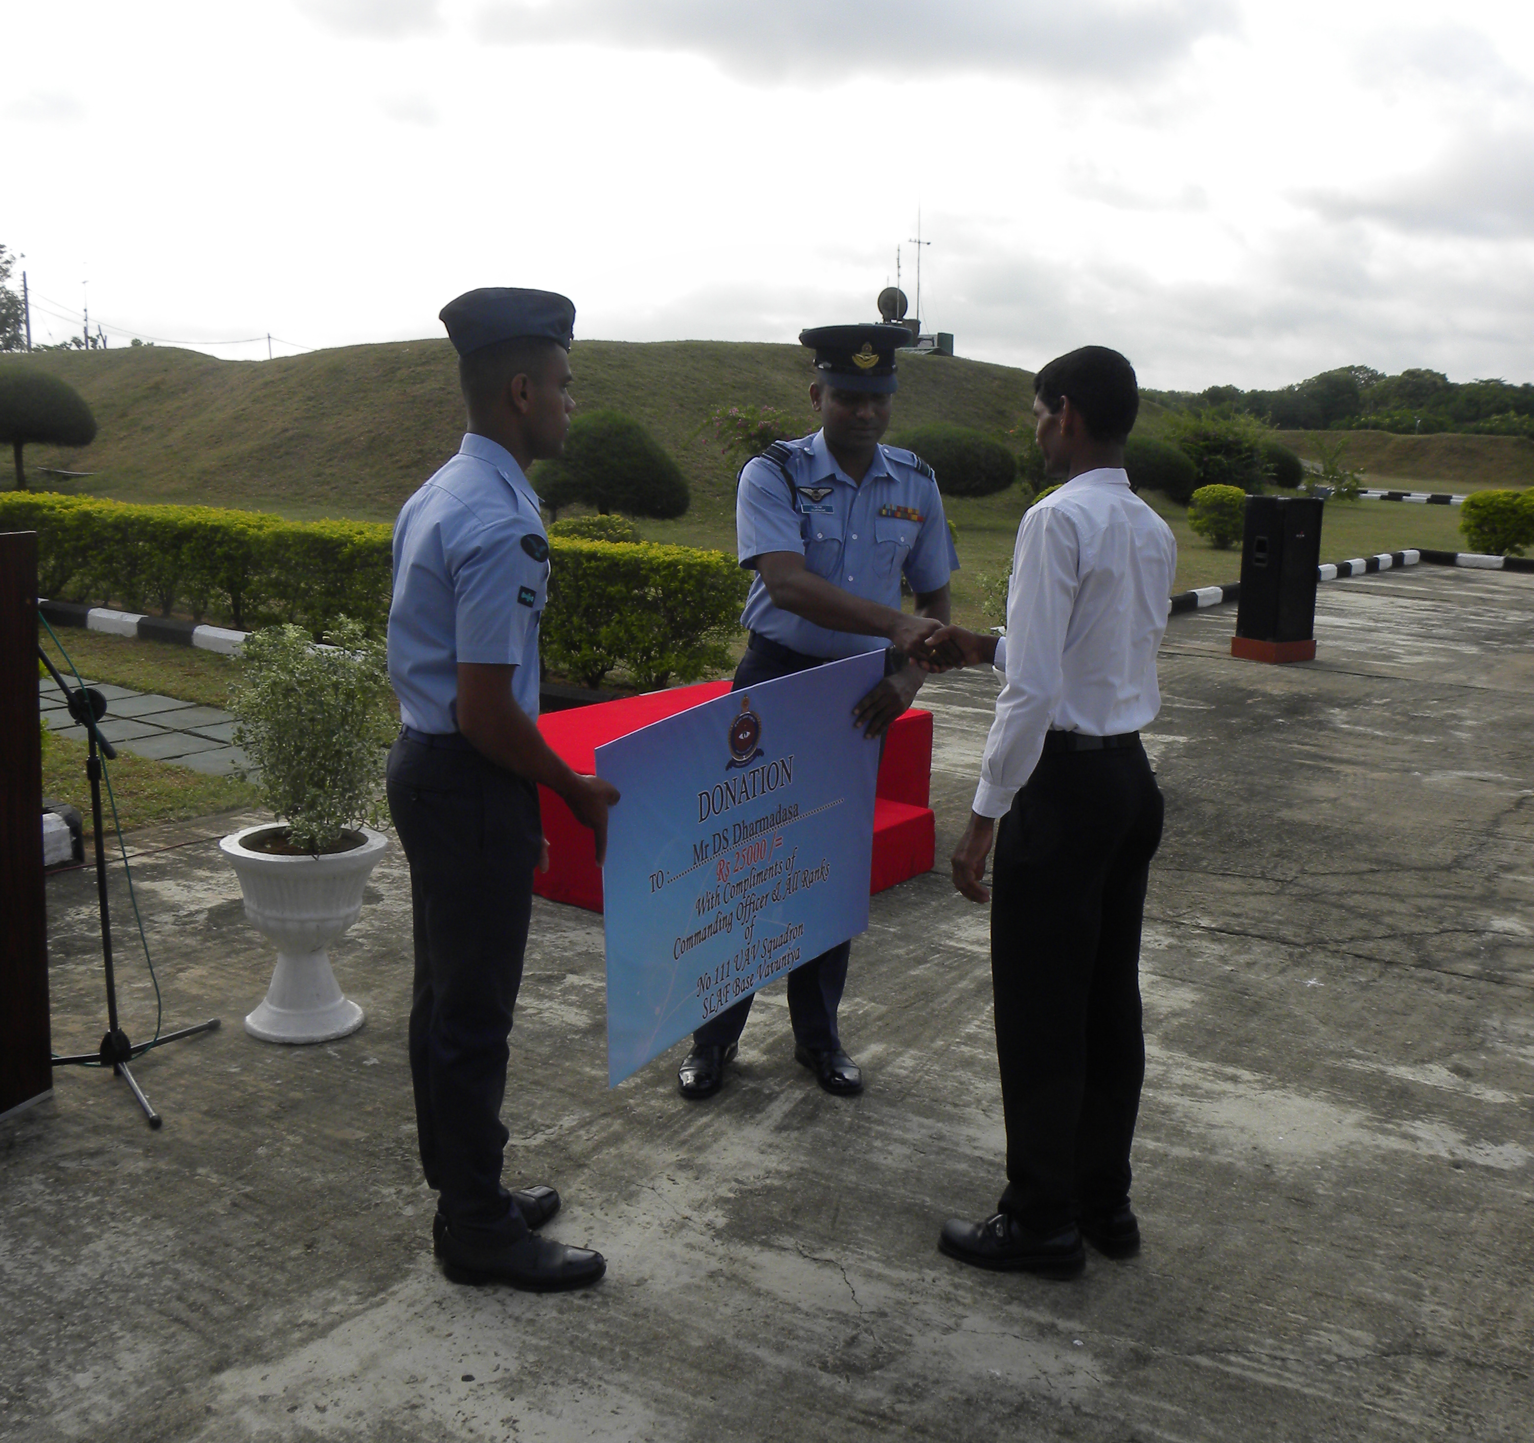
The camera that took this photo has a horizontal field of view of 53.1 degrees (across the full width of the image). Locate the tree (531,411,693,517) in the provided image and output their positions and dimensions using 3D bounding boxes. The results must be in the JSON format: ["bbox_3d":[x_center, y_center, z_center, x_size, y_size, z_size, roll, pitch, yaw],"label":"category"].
[{"bbox_3d":[-1.895,-2.983,18.500,1.900,1.450,1.900,0,12,0],"label":"tree"}]

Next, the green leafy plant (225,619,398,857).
[{"bbox_3d":[-1.136,0.034,3.839,0.430,0.600,0.430,2,11,0],"label":"green leafy plant"}]

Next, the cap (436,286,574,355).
[{"bbox_3d":[-0.440,-0.679,2.600,0.235,0.118,0.150,-1,12,-8],"label":"cap"}]

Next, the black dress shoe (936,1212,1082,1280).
[{"bbox_3d":[0.469,0.968,2.932,0.285,0.115,0.105,5,11,16],"label":"black dress shoe"}]

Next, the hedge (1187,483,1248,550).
[{"bbox_3d":[6.663,-2.996,22.594,0.980,1.020,0.980,2,11,0],"label":"hedge"}]

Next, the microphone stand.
[{"bbox_3d":[-1.615,0.190,3.520,0.550,1.300,0.580,0,12,0],"label":"microphone stand"}]

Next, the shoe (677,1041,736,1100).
[{"bbox_3d":[-0.118,0.800,3.687,0.100,0.105,0.290,4,12,17],"label":"shoe"}]

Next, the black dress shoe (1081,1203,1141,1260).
[{"bbox_3d":[0.598,0.954,3.016,0.100,0.105,0.290,-10,16,-43],"label":"black dress shoe"}]

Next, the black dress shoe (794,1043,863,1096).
[{"bbox_3d":[0.145,0.810,3.727,0.105,0.105,0.285,-3,12,-23],"label":"black dress shoe"}]

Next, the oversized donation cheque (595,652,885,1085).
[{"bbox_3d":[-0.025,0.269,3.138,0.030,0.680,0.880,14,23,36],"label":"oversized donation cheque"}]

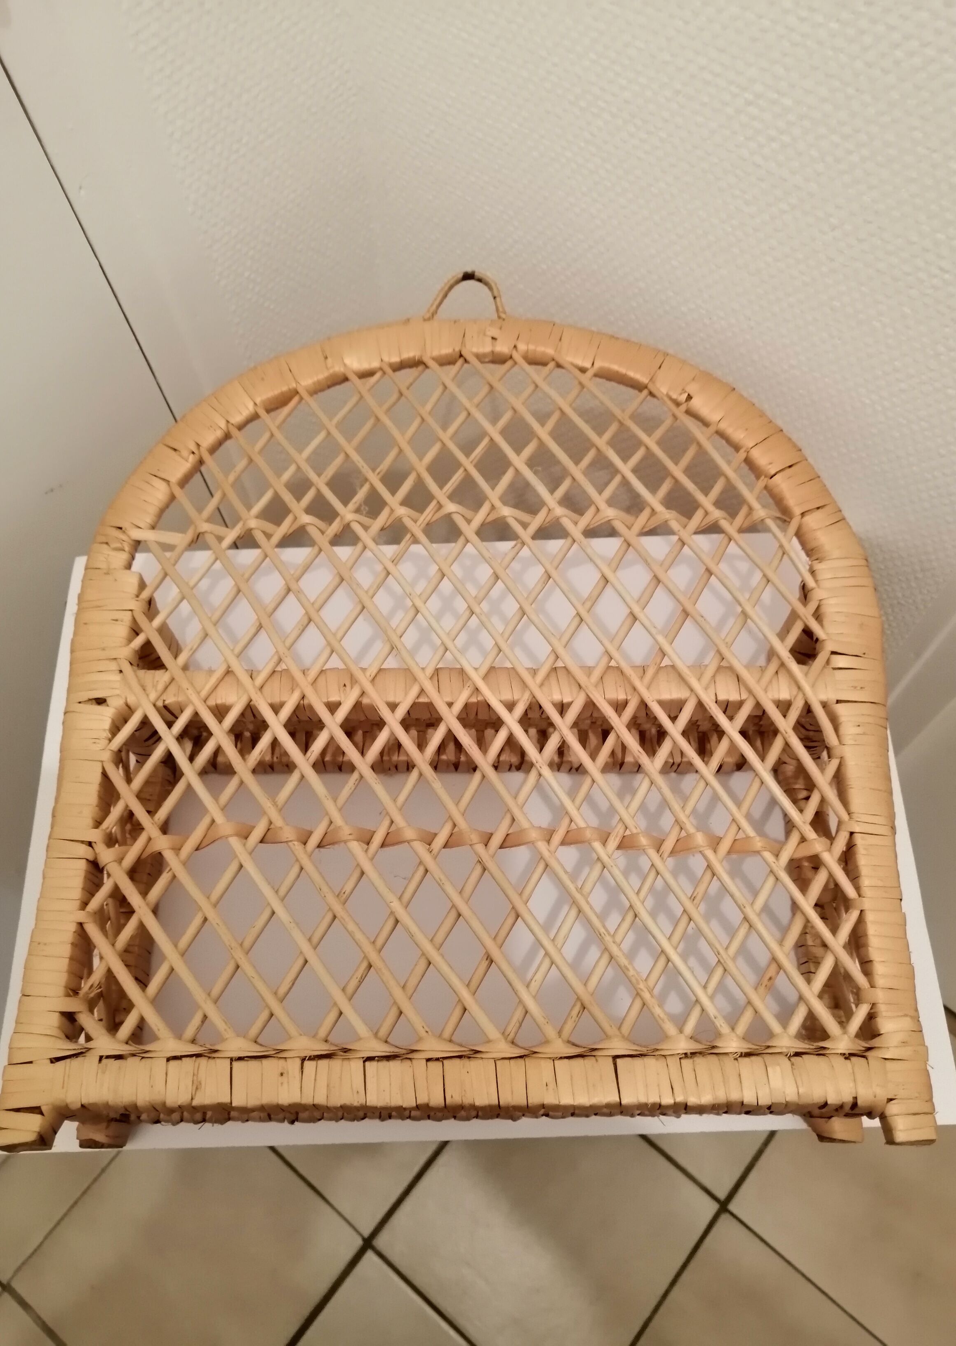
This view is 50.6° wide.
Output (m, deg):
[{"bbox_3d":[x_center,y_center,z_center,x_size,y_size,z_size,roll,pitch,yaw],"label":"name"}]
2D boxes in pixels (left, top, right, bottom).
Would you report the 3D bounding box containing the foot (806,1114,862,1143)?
[{"bbox_3d":[0.212,0.266,0.600,0.022,0.024,0.022,0,71,0],"label":"foot"}]

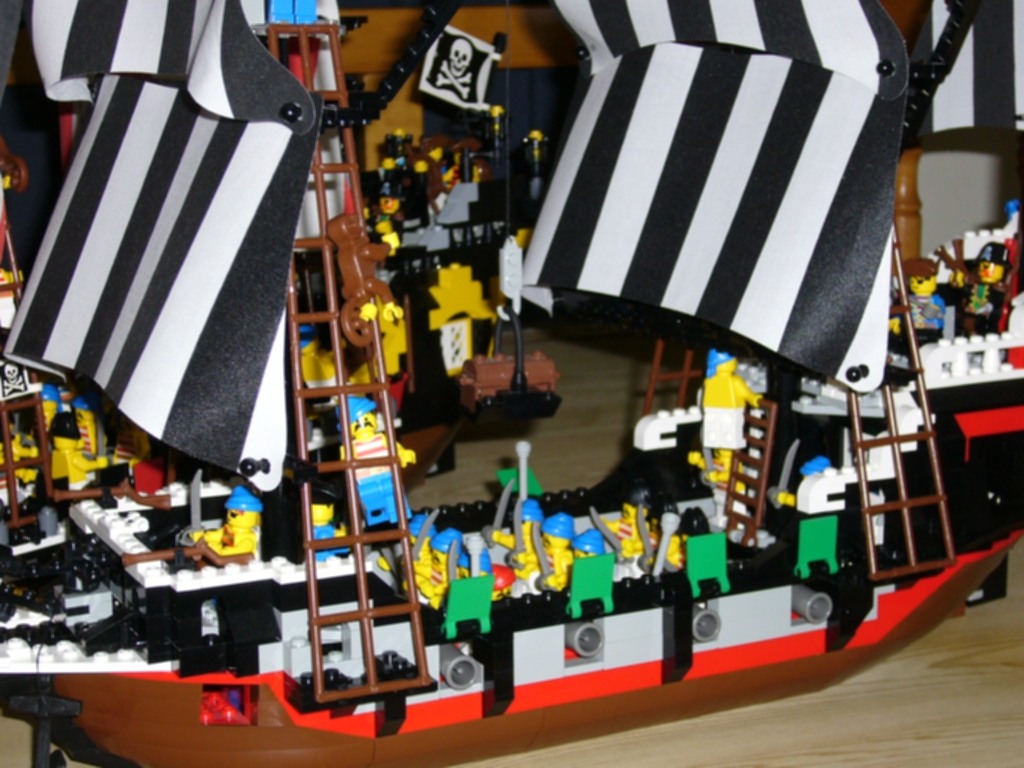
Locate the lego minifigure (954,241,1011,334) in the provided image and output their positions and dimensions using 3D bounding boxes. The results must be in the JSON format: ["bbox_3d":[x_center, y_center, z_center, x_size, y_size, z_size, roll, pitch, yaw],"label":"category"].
[{"bbox_3d":[0.190,-0.034,0.787,0.013,0.045,0.020,-10,14,-43],"label":"lego minifigure"}]

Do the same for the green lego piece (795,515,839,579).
[{"bbox_3d":[0.112,0.060,0.722,0.016,0.021,0.005,-6,14,-27],"label":"green lego piece"}]

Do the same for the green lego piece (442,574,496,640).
[{"bbox_3d":[-0.015,0.074,0.655,0.016,0.021,0.005,-6,24,-27],"label":"green lego piece"}]

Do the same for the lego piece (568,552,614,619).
[{"bbox_3d":[0.027,0.069,0.677,0.016,0.021,0.005,-6,18,-27],"label":"lego piece"}]

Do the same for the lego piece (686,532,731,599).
[{"bbox_3d":[0.071,0.065,0.697,0.016,0.021,0.005,-6,8,-27],"label":"lego piece"}]

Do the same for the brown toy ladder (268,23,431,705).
[{"bbox_3d":[-0.055,-0.009,0.627,0.040,0.217,0.004,-5,-3,-27],"label":"brown toy ladder"}]

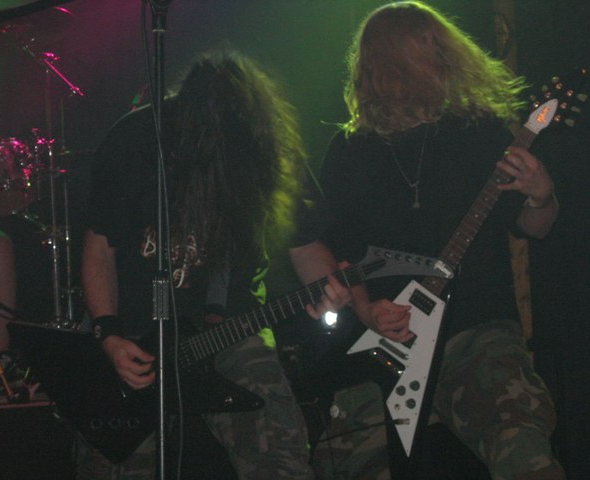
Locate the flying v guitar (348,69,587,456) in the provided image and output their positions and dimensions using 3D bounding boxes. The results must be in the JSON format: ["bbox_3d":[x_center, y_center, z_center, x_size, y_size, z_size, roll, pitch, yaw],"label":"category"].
[{"bbox_3d":[0.410,0.008,5.069,0.400,1.035,0.075,36,9,27],"label":"flying v guitar"}]

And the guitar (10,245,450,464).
[{"bbox_3d":[-0.154,0.185,4.984,1.081,0.448,0.075,-25,-9,16],"label":"guitar"}]

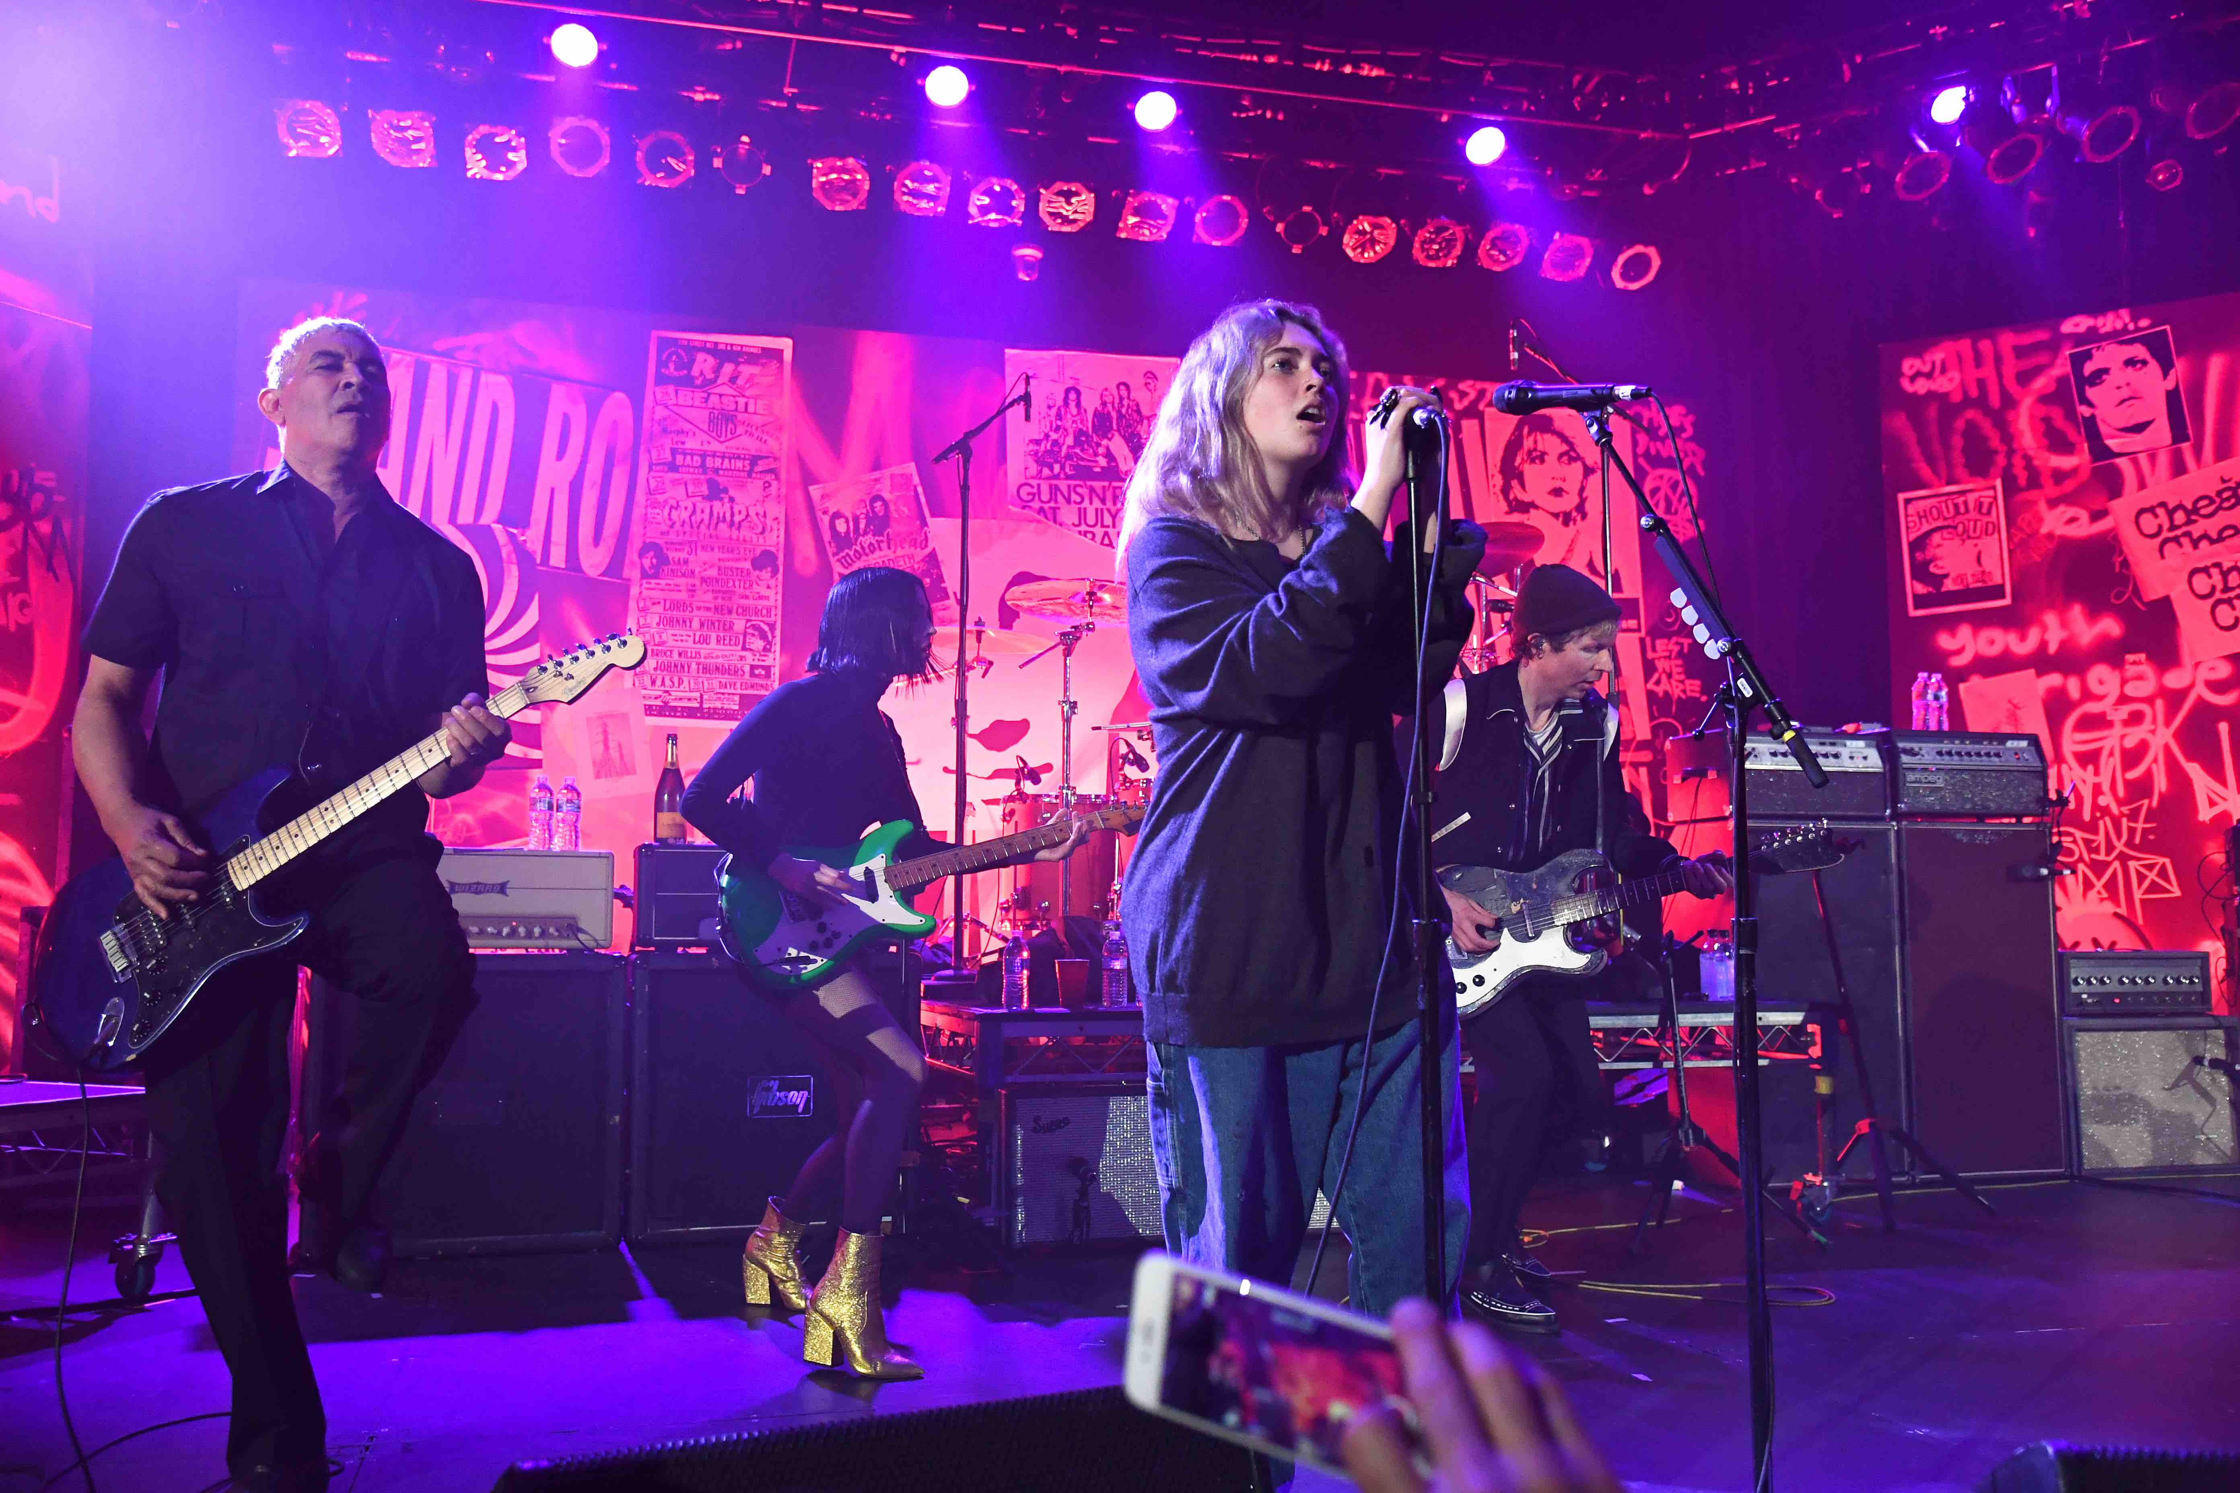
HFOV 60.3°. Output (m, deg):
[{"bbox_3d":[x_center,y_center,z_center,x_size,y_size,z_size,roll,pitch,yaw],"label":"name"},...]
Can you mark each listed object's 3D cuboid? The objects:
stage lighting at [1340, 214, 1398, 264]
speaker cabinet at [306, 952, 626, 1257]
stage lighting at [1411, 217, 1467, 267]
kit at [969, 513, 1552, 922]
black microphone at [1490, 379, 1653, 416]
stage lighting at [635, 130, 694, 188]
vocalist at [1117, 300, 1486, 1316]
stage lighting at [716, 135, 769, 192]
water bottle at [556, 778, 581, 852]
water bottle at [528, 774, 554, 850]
[{"bbox_3d":[1.171,-2.509,9.333,0.265,0.290,0.275,2,-49,-17],"label":"stage lighting"},{"bbox_3d":[-1.747,0.951,5.198,0.775,0.770,0.360,2,-6,-16],"label":"speaker cabinet"},{"bbox_3d":[1.481,-2.421,9.149,0.250,0.250,0.300,0,26,-5],"label":"stage lighting"},{"bbox_3d":[0.419,0.053,6.680,1.880,1.550,1.400,1,-5,-14],"label":"kit"},{"bbox_3d":[0.635,-0.492,2.720,0.215,0.050,0.050,-1,0,9],"label":"black microphone"},{"bbox_3d":[-1.990,-2.631,8.462,0.260,0.300,0.260,1,-50,-15],"label":"stage lighting"},{"bbox_3d":[0.254,0.219,2.671,0.470,1.723,0.420,6,-8,-45],"label":"vocalist"},{"bbox_3d":[-1.634,-2.535,8.315,0.250,0.250,0.300,1,25,-14],"label":"stage lighting"},{"bbox_3d":[-1.524,0.189,5.340,0.066,0.212,0.066,1,-6,-17],"label":"water bottle"},{"bbox_3d":[-1.583,0.191,5.279,0.066,0.208,0.066,2,-6,-16],"label":"water bottle"}]

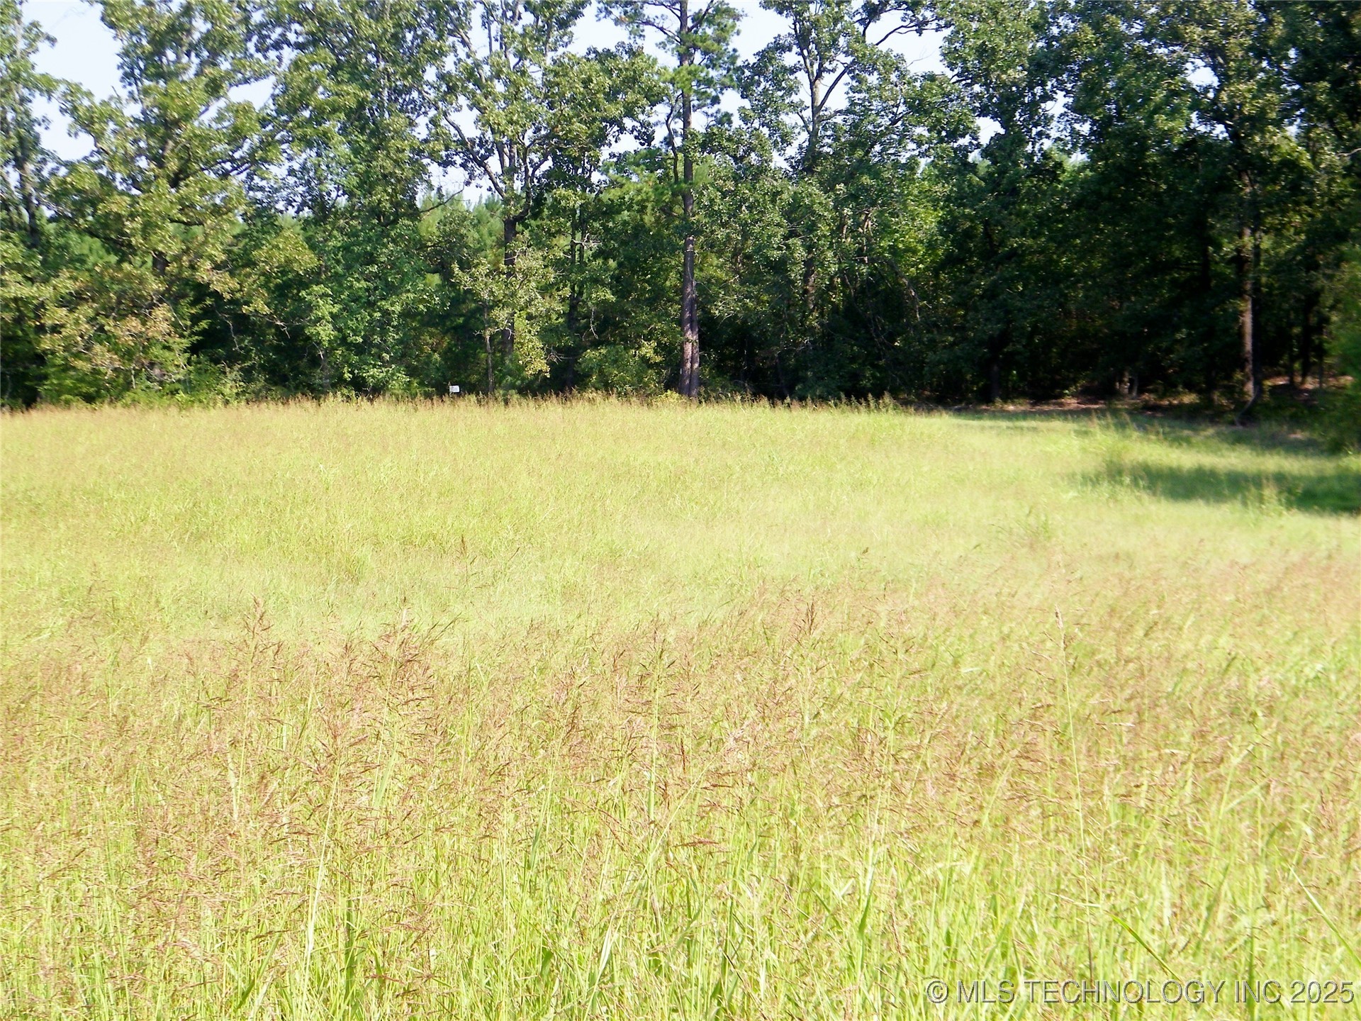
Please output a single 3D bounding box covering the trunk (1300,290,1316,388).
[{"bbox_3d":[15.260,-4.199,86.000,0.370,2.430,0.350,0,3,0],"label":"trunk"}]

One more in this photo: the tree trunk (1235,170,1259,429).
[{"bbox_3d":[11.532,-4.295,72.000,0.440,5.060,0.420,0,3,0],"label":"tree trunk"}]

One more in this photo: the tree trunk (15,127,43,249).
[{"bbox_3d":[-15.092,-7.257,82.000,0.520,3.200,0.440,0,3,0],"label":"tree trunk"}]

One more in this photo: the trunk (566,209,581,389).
[{"bbox_3d":[-2.597,-5.104,86.000,0.340,4.550,0.340,0,3,0],"label":"trunk"}]

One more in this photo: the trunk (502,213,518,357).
[{"bbox_3d":[-4.051,-5.174,84.000,0.350,3.560,0.350,0,3,0],"label":"trunk"}]

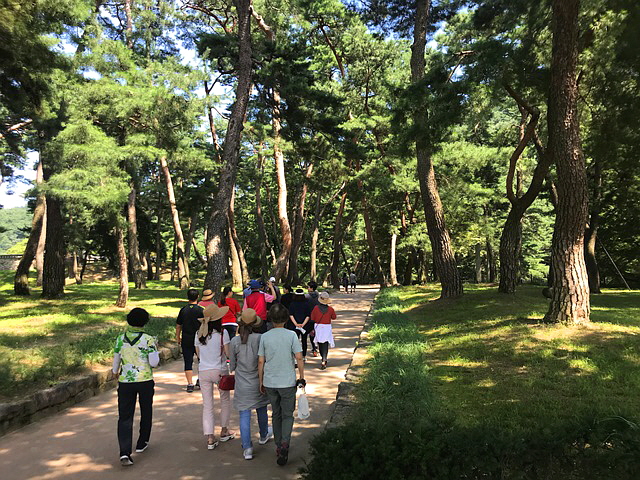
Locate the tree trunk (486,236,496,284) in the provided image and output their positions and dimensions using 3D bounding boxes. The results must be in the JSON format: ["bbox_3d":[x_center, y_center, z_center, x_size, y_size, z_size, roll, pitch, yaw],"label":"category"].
[{"bbox_3d":[12.920,1.469,39.000,0.731,3.465,0.678,0,-3,0],"label":"tree trunk"}]

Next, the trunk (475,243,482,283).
[{"bbox_3d":[11.634,1.688,38.000,0.550,2.950,0.500,0,-3,0],"label":"trunk"}]

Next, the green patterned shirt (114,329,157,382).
[{"bbox_3d":[-1.896,1.204,5.350,0.450,0.530,0.280,0,-3,3],"label":"green patterned shirt"}]

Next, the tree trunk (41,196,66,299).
[{"bbox_3d":[-12.342,0.363,24.000,1.100,4.650,1.050,2,-3,-27],"label":"tree trunk"}]

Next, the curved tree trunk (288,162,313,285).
[{"bbox_3d":[-1.394,-1.179,37.000,1.700,8.700,0.850,0,-3,0],"label":"curved tree trunk"}]

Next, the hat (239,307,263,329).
[{"bbox_3d":[-0.767,0.868,5.750,0.280,0.190,0.320,0,-3,6],"label":"hat"}]

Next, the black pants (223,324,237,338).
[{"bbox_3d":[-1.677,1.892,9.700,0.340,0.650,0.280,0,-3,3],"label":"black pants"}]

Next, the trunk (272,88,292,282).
[{"bbox_3d":[-2.970,-4.237,41.000,1.536,15.523,1.267,0,-3,0],"label":"trunk"}]

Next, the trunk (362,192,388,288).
[{"bbox_3d":[4.824,0.043,45.000,2.192,8.345,1.356,0,-3,0],"label":"trunk"}]

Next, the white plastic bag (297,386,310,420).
[{"bbox_3d":[-0.172,1.705,5.400,0.145,0.340,0.150,0,-3,3],"label":"white plastic bag"}]

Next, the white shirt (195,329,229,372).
[{"bbox_3d":[-1.246,1.275,6.000,0.430,0.510,0.270,0,-3,6],"label":"white shirt"}]

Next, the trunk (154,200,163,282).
[{"bbox_3d":[-14.662,-0.045,47.000,0.705,7.444,0.654,0,-3,0],"label":"trunk"}]

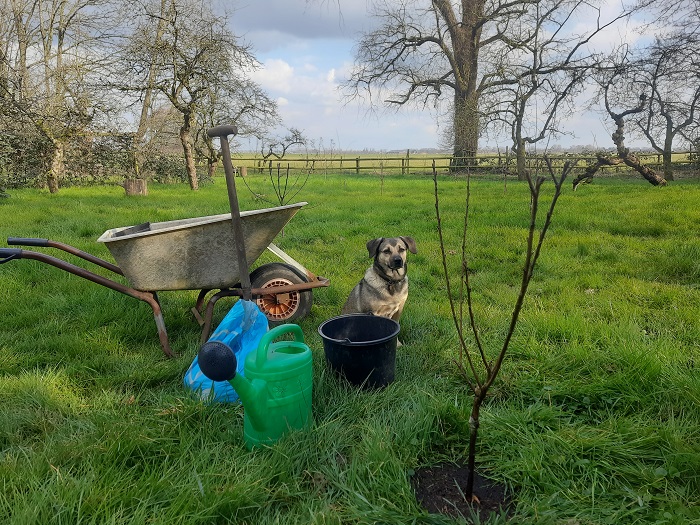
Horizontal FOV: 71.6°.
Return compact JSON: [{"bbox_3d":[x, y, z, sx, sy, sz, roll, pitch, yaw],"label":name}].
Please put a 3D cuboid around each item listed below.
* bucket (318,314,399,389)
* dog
[{"bbox_3d":[0.038,0.396,2.068,0.340,0.250,0.340,0,13,0],"label":"bucket"},{"bbox_3d":[0.125,0.141,2.492,0.280,0.590,0.500,-9,15,-34],"label":"dog"}]

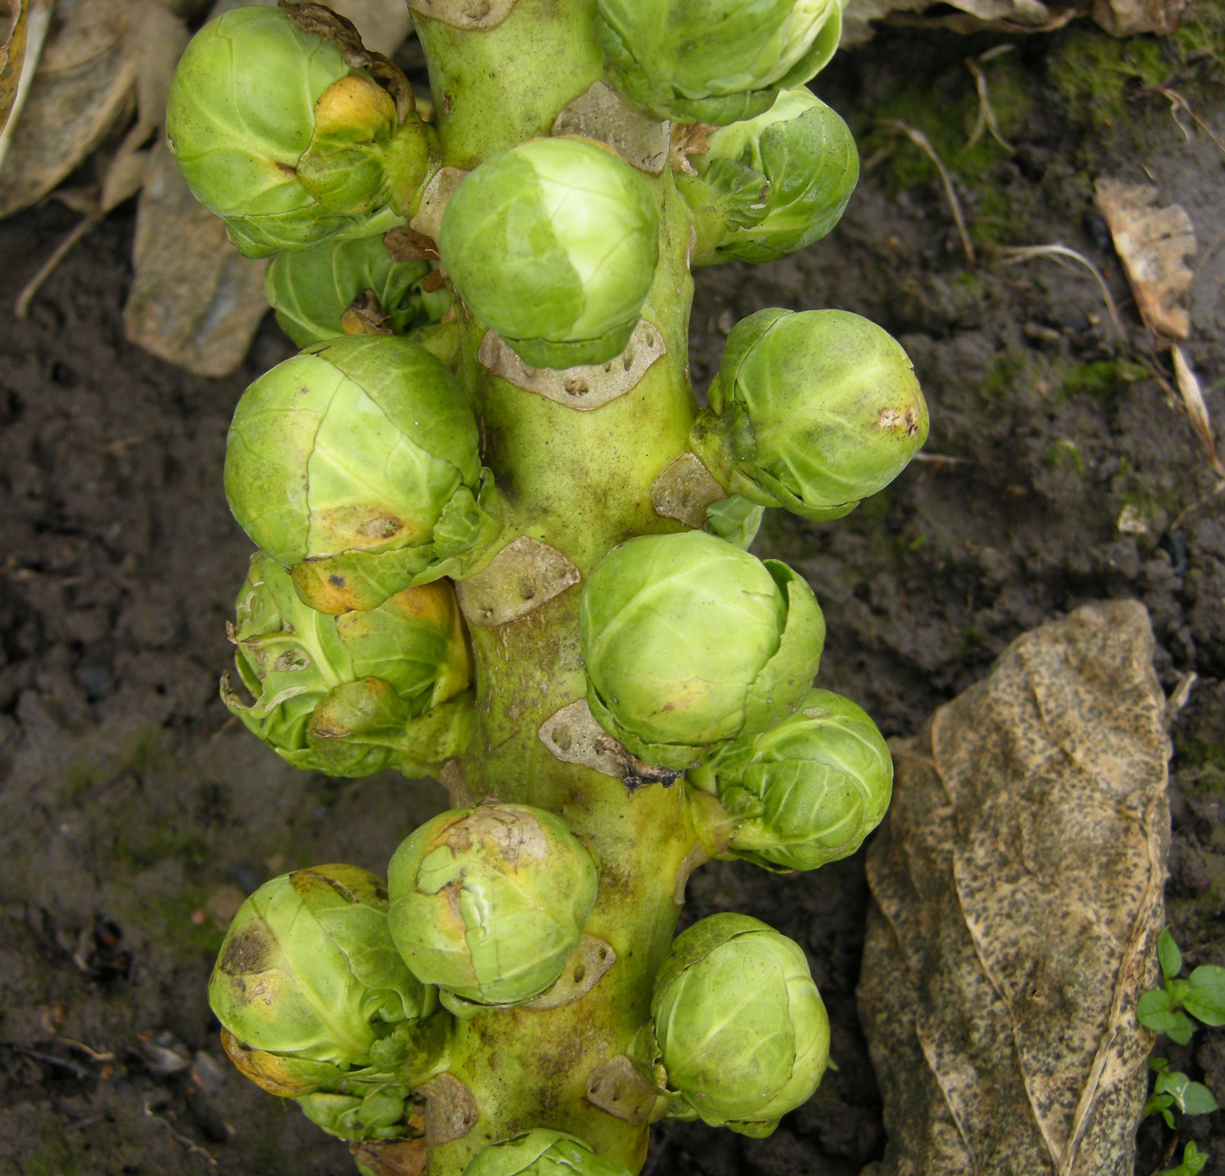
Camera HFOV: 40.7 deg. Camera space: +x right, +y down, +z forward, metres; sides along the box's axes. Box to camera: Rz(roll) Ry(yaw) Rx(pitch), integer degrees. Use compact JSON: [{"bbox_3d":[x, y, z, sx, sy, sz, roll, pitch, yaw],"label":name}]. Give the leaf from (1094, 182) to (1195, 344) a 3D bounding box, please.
[{"bbox_3d":[0.218,-0.137,0.658,0.038,0.014,0.103,5,45,5],"label":"leaf"}]

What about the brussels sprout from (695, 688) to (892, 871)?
[{"bbox_3d":[0.034,0.036,0.313,0.036,0.035,0.036,0,45,0],"label":"brussels sprout"}]

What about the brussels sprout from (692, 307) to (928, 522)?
[{"bbox_3d":[0.034,-0.030,0.285,0.040,0.037,0.037,0,44,0],"label":"brussels sprout"}]

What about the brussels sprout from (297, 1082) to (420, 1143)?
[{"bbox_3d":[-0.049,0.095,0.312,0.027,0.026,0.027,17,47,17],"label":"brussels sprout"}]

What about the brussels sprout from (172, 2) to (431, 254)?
[{"bbox_3d":[-0.053,-0.079,0.285,0.046,0.042,0.042,-6,44,-6],"label":"brussels sprout"}]

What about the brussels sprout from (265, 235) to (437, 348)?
[{"bbox_3d":[-0.051,-0.061,0.322,0.034,0.032,0.033,0,44,0],"label":"brussels sprout"}]

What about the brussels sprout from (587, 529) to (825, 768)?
[{"bbox_3d":[0.014,0.010,0.266,0.039,0.038,0.039,0,44,0],"label":"brussels sprout"}]

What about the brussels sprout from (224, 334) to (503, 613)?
[{"bbox_3d":[-0.041,-0.019,0.270,0.043,0.043,0.042,0,45,0],"label":"brussels sprout"}]

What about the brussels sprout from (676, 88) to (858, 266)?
[{"bbox_3d":[0.030,-0.079,0.318,0.036,0.035,0.035,0,44,0],"label":"brussels sprout"}]

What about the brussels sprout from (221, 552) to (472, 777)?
[{"bbox_3d":[-0.048,0.012,0.302,0.044,0.043,0.043,0,45,0],"label":"brussels sprout"}]

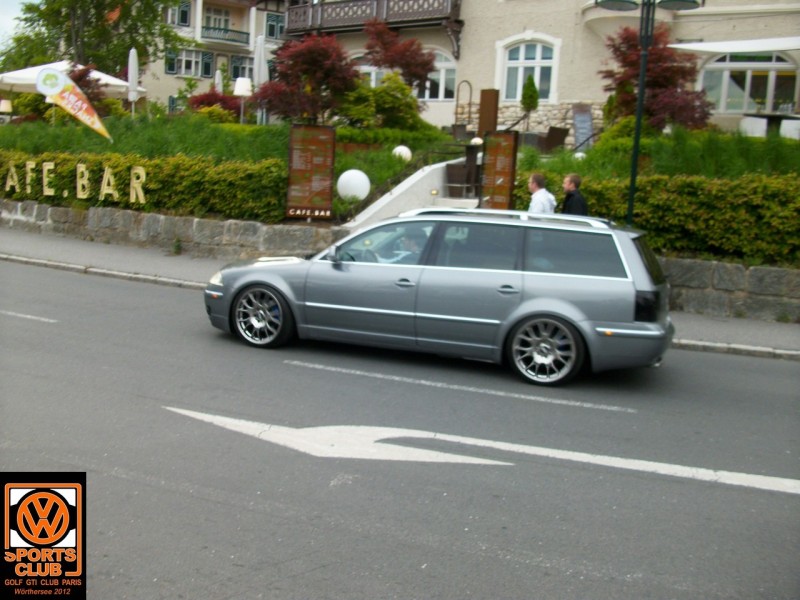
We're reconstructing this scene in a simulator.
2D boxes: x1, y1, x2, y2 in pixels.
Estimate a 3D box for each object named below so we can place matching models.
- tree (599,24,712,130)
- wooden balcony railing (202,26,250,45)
[{"bbox_3d":[5.642,-4.693,17.369,2.450,2.700,2.300,5,7,15],"label":"tree"},{"bbox_3d":[-12.622,-19.186,57.000,3.400,0.900,0.180,0,8,-24],"label":"wooden balcony railing"}]

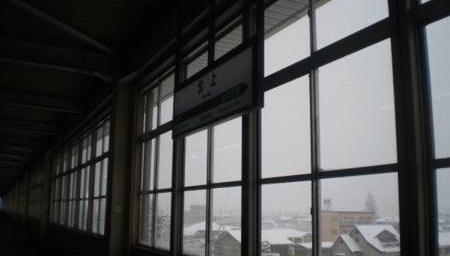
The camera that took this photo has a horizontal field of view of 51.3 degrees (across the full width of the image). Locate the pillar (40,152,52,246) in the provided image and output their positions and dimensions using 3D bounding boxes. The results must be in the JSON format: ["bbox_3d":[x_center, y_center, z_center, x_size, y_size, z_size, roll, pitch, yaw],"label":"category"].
[{"bbox_3d":[-7.141,2.817,18.696,0.310,3.670,0.340,6,-11,-26],"label":"pillar"}]

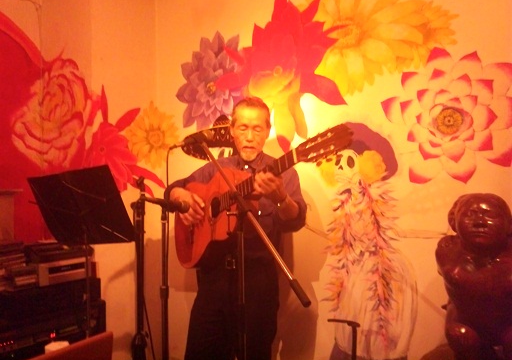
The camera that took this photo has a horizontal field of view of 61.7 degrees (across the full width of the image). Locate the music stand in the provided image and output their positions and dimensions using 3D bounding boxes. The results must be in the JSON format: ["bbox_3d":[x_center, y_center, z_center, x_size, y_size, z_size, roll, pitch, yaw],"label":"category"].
[{"bbox_3d":[-0.630,0.590,1.610,0.500,1.270,0.440,0,1,36],"label":"music stand"}]

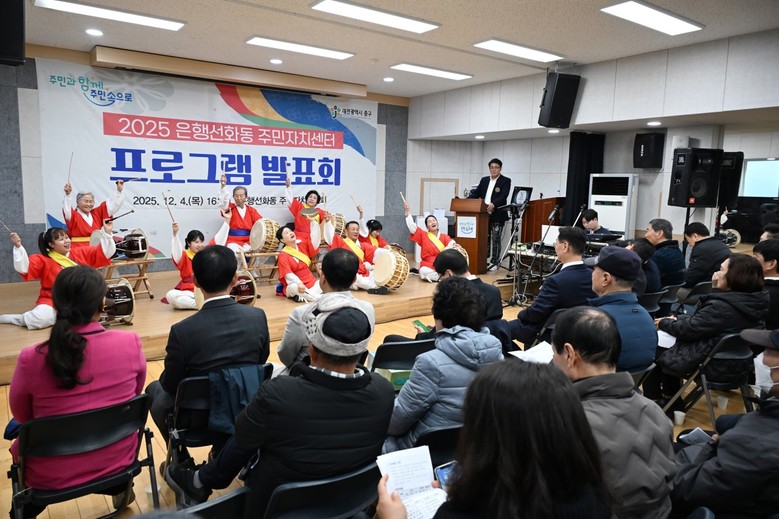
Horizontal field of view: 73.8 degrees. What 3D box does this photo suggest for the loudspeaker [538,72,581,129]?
[{"bbox_3d":[2.186,-2.062,6.739,0.345,0.660,0.330,-1,23,-18],"label":"loudspeaker"}]

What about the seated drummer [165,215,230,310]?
[{"bbox_3d":[-2.100,0.054,5.650,0.680,0.870,0.560,-7,12,-44],"label":"seated drummer"}]

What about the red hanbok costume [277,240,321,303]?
[{"bbox_3d":[-1.023,0.099,5.999,0.600,0.700,0.580,-4,10,-30],"label":"red hanbok costume"}]

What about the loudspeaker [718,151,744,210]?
[{"bbox_3d":[4.137,-0.981,6.450,0.390,0.670,0.420,7,10,37],"label":"loudspeaker"}]

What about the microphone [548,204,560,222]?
[{"bbox_3d":[2.075,-0.589,6.550,0.050,0.240,0.050,31,0,12],"label":"microphone"}]

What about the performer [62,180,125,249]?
[{"bbox_3d":[-3.213,-0.215,5.658,0.630,1.240,0.640,-5,10,-35],"label":"performer"}]

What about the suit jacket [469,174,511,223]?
[{"bbox_3d":[1.677,-0.977,8.350,0.640,0.780,0.400,4,9,17],"label":"suit jacket"}]

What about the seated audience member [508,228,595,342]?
[{"bbox_3d":[1.114,0.388,3.820,0.560,1.290,0.760,-6,11,-40],"label":"seated audience member"}]

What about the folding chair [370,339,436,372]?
[{"bbox_3d":[0.014,0.755,2.935,0.450,0.770,0.480,-4,10,-33],"label":"folding chair"}]

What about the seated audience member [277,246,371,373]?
[{"bbox_3d":[-0.414,0.545,2.926,0.520,1.260,0.750,-5,10,-35],"label":"seated audience member"}]

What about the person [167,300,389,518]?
[{"bbox_3d":[-0.426,0.727,1.987,0.680,1.270,0.760,-3,9,-28],"label":"person"}]

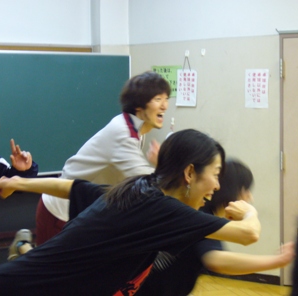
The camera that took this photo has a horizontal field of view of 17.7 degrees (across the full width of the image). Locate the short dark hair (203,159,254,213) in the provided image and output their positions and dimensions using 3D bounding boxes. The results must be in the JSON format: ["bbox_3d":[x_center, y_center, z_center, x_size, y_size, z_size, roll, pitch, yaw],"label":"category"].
[{"bbox_3d":[0.260,0.131,3.300,0.210,0.200,0.180,12,-1,-15],"label":"short dark hair"}]

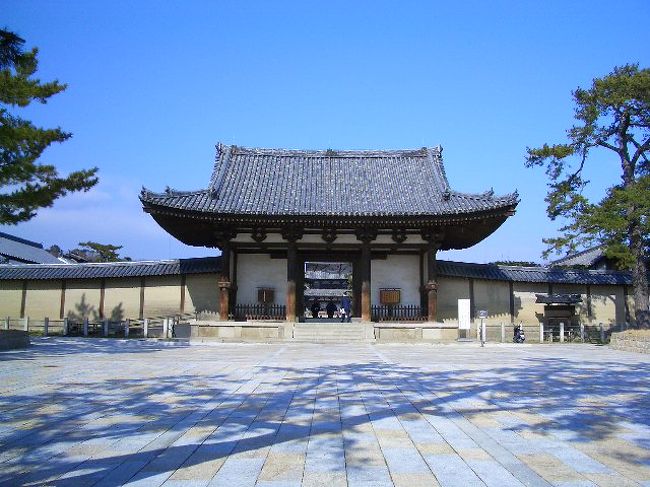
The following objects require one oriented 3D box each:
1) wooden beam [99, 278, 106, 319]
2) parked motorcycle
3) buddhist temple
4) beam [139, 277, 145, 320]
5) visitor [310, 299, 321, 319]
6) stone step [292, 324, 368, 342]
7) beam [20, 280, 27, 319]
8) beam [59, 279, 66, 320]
[{"bbox_3d":[-13.868,3.456,40.961,0.270,2.480,0.220,0,-6,0],"label":"wooden beam"},{"bbox_3d":[10.666,4.863,36.116,0.660,1.160,1.750,0,-6,7],"label":"parked motorcycle"},{"bbox_3d":[0.287,-0.768,41.506,19.400,11.400,14.600,0,-6,0],"label":"buddhist temple"},{"bbox_3d":[-11.408,3.444,40.945,0.270,2.600,0.220,0,-6,0],"label":"beam"},{"bbox_3d":[-0.710,4.928,49.764,0.520,1.640,0.400,0,-6,0],"label":"visitor"},{"bbox_3d":[0.336,4.742,34.794,4.100,1.020,1.400,0,-6,0],"label":"stone step"},{"bbox_3d":[-18.808,3.490,40.992,0.270,2.380,0.220,0,-6,0],"label":"beam"},{"bbox_3d":[-16.368,3.488,40.975,0.270,2.470,0.220,0,-6,0],"label":"beam"}]

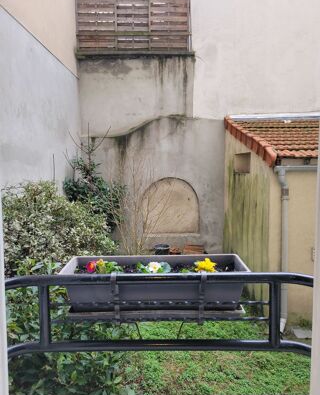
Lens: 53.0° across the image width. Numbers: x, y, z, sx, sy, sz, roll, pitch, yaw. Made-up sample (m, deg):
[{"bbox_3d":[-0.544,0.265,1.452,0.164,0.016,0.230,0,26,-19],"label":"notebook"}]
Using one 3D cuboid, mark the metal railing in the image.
[{"bbox_3d":[-0.002,0.352,0.935,0.930,0.245,0.100,0,5,0],"label":"metal railing"}]

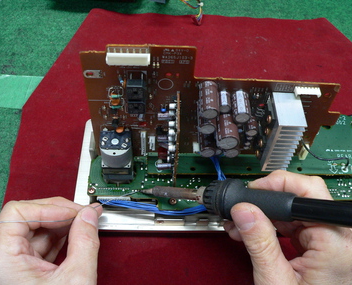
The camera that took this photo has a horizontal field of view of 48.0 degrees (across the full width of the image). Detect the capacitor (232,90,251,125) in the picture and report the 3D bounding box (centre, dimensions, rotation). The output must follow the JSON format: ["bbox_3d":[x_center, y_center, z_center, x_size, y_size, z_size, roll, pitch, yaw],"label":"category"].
[{"bbox_3d":[0.048,-0.026,0.291,0.012,0.012,0.021,1,53,-2],"label":"capacitor"}]

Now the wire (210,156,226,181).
[{"bbox_3d":[0.036,0.022,0.338,0.013,0.011,0.021,1,53,-2],"label":"wire"}]

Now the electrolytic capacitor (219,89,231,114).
[{"bbox_3d":[0.036,-0.030,0.291,0.008,0.008,0.015,1,53,-2],"label":"electrolytic capacitor"}]

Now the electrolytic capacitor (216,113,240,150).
[{"bbox_3d":[0.040,-0.010,0.308,0.017,0.017,0.027,1,53,-2],"label":"electrolytic capacitor"}]

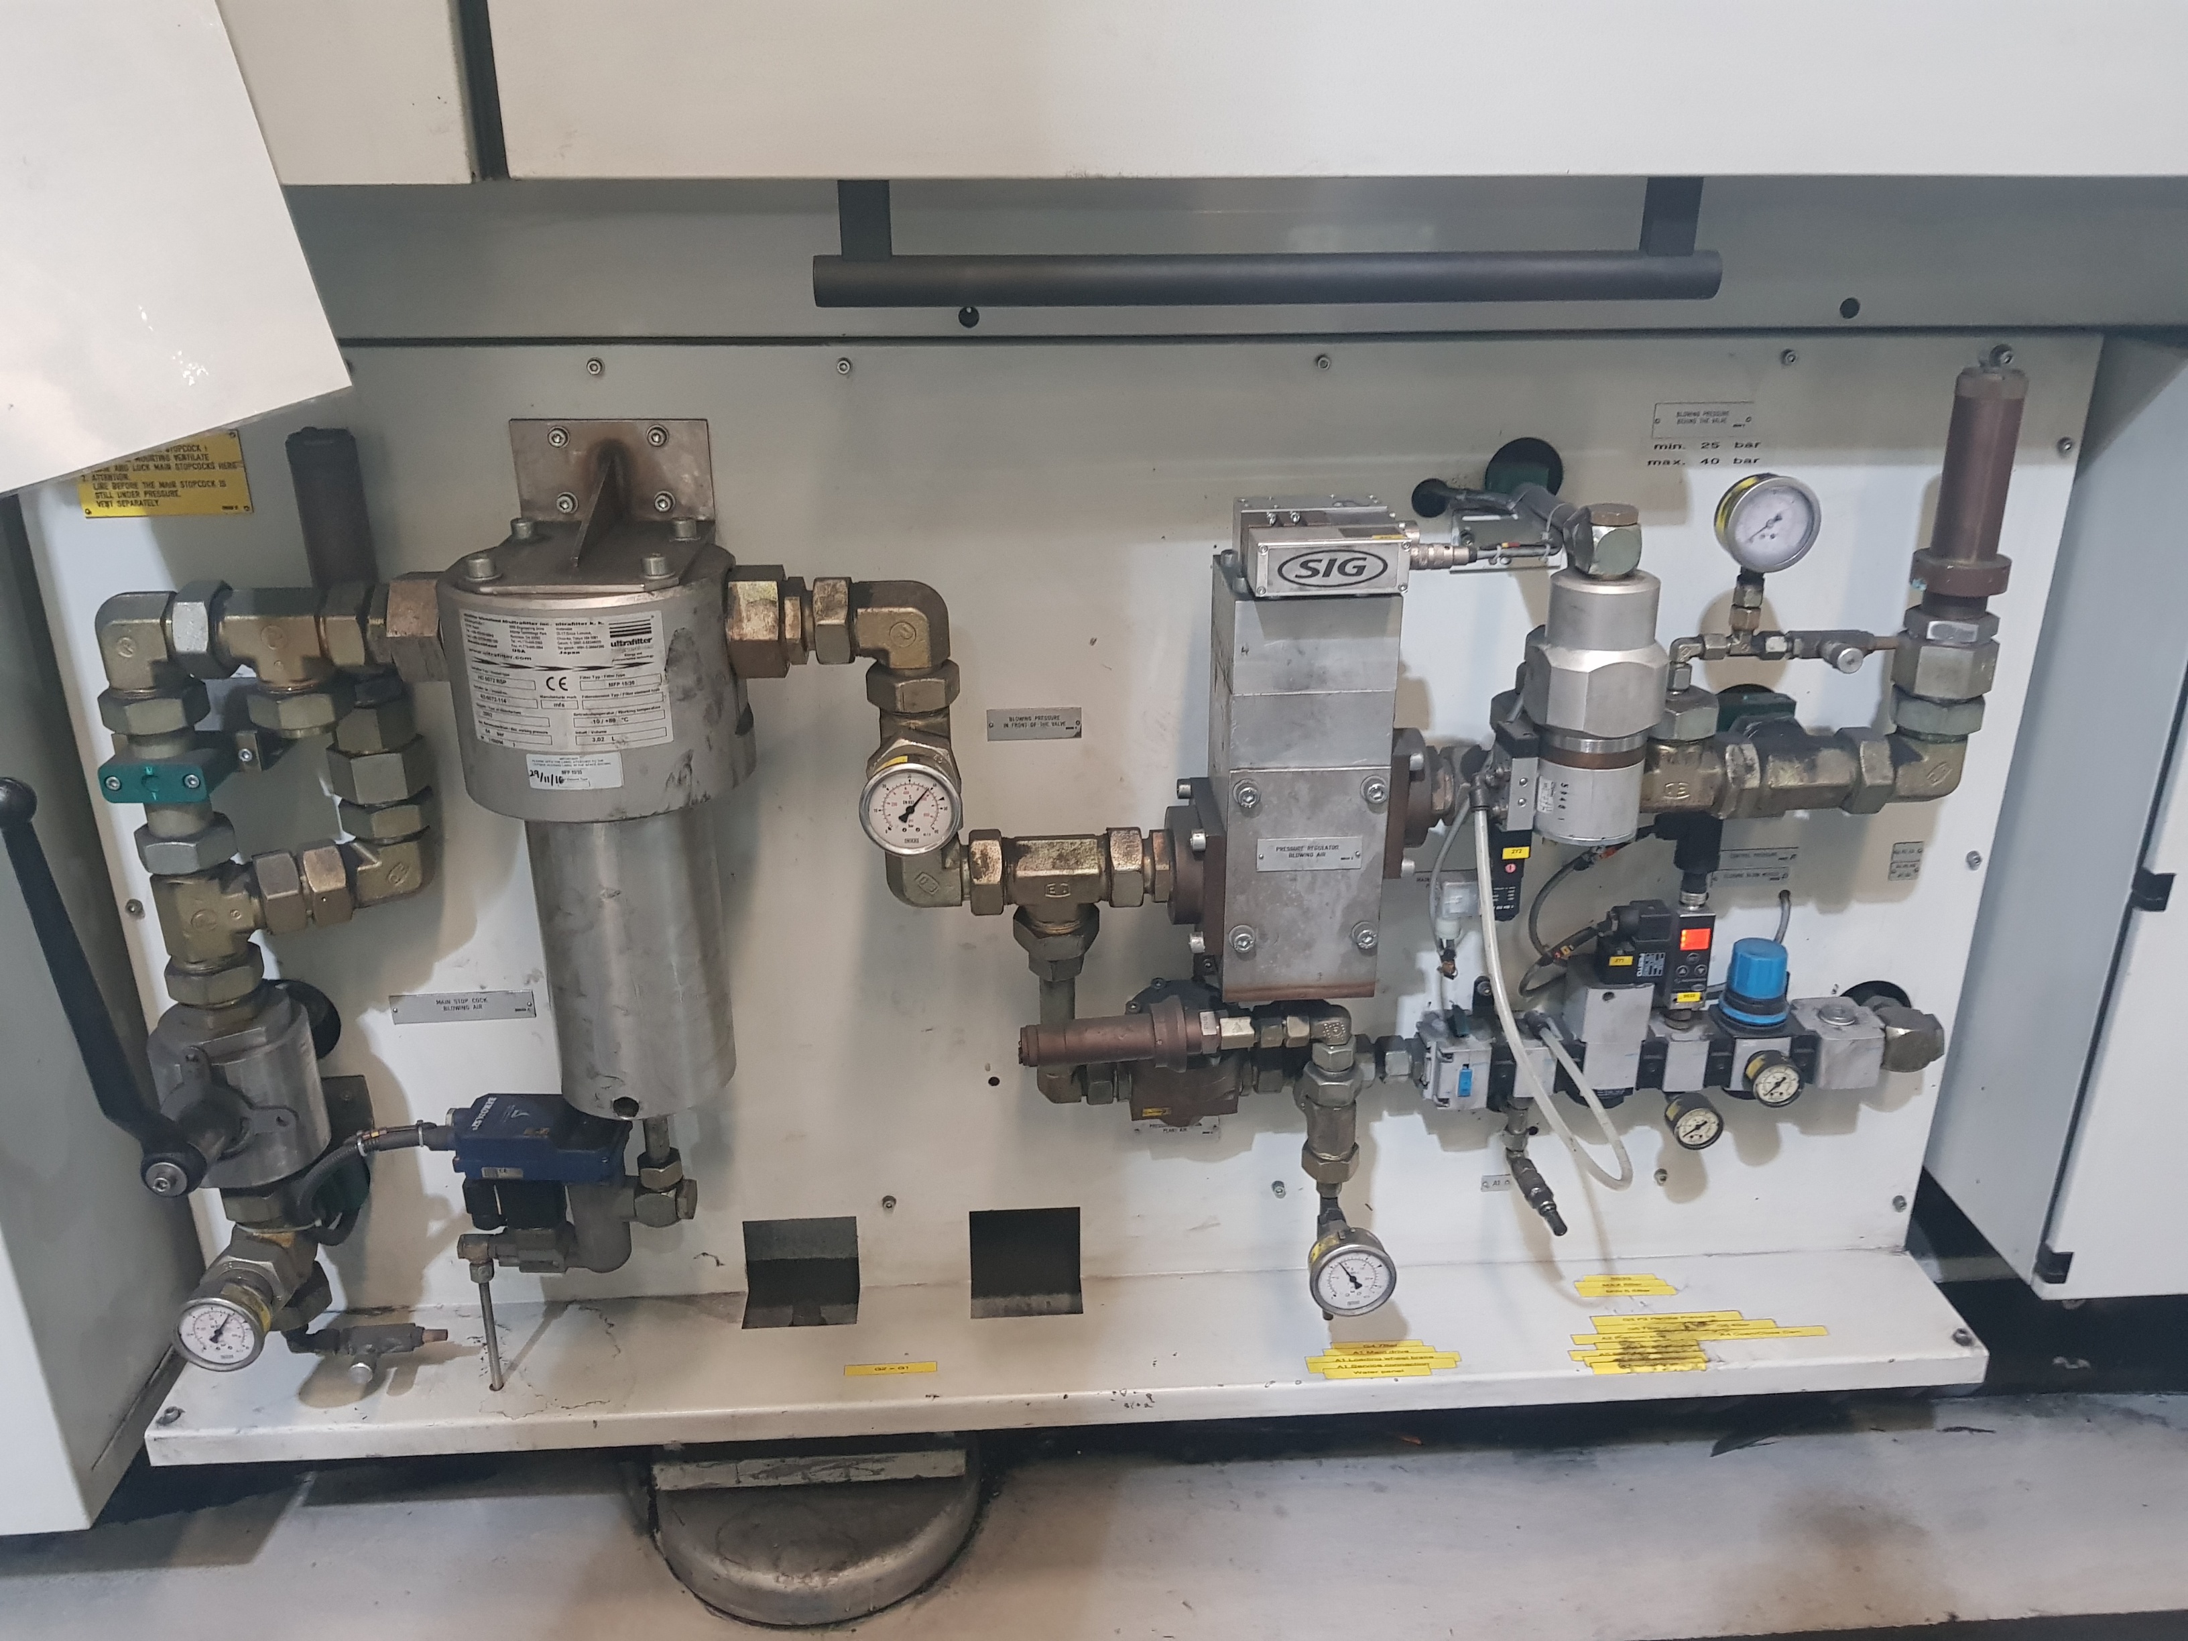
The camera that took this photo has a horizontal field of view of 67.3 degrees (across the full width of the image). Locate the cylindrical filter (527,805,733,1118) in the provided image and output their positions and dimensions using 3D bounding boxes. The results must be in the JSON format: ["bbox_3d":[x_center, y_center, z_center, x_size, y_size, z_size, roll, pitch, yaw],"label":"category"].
[{"bbox_3d":[-0.346,0.083,1.239,0.131,0.260,0.131,-1,22,-3],"label":"cylindrical filter"}]

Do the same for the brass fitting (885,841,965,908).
[{"bbox_3d":[-0.126,0.033,1.215,0.058,0.056,0.050,-1,22,-3],"label":"brass fitting"}]

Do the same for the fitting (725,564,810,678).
[{"bbox_3d":[-0.224,-0.137,1.128,0.050,0.067,0.075,-1,22,-3],"label":"fitting"}]

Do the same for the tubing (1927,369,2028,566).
[{"bbox_3d":[0.627,-0.251,1.168,0.042,0.127,0.042,-1,22,-3],"label":"tubing"}]

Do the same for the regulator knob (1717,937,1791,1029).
[{"bbox_3d":[0.557,0.133,1.377,0.053,0.059,0.053,-1,21,-3],"label":"regulator knob"}]

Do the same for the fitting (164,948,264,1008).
[{"bbox_3d":[-0.642,0.113,1.200,0.063,0.027,0.063,-1,21,-3],"label":"fitting"}]

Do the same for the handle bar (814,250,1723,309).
[{"bbox_3d":[0.107,-0.329,0.998,0.548,0.031,0.031,-1,22,-3],"label":"handle bar"}]

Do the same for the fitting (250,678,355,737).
[{"bbox_3d":[-0.551,-0.081,1.141,0.068,0.038,0.066,-1,22,-3],"label":"fitting"}]

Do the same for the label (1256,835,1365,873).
[{"bbox_3d":[0.154,0.024,1.176,0.075,0.025,0.002,-1,21,-3],"label":"label"}]

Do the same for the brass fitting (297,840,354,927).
[{"bbox_3d":[-0.581,0.048,1.242,0.030,0.064,0.064,-11,24,-25],"label":"brass fitting"}]

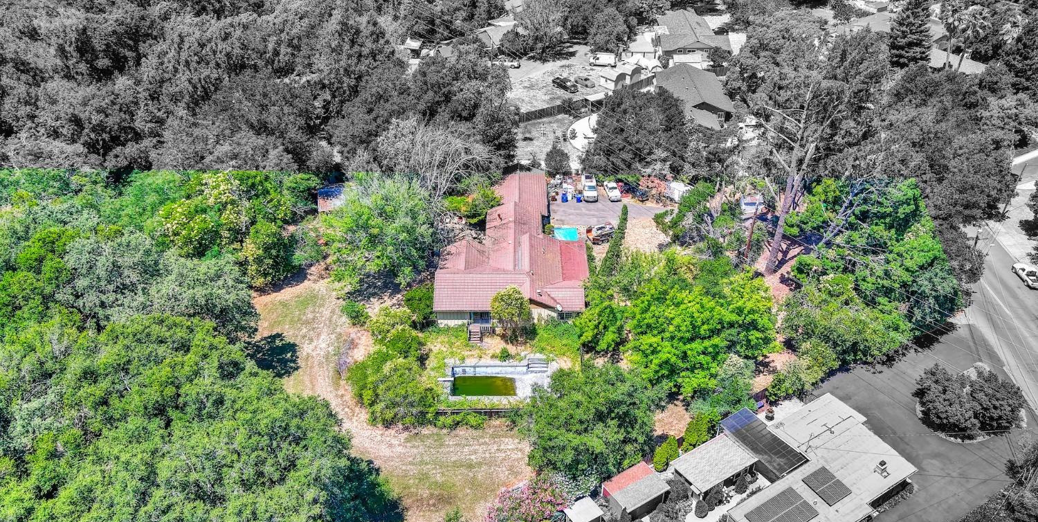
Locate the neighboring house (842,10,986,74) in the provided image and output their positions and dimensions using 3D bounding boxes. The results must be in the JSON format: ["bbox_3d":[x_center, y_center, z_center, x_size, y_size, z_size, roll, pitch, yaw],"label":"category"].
[{"bbox_3d":[84.724,-47.319,180.347,26.000,5.000,20.000,23,41,29],"label":"neighboring house"}]

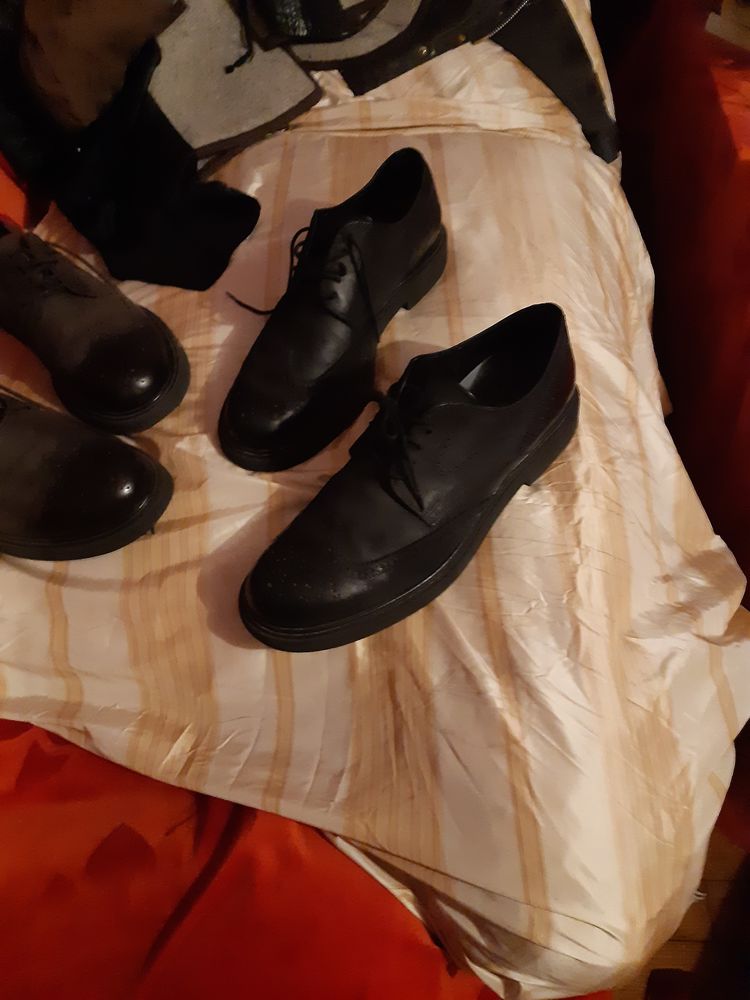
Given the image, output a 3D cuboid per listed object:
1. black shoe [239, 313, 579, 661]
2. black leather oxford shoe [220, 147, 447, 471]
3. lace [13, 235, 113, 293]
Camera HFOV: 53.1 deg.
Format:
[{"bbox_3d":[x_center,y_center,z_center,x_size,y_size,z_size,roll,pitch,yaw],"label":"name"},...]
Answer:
[{"bbox_3d":[0.030,-0.023,0.514,0.300,0.117,0.106,-37,55,-18],"label":"black shoe"},{"bbox_3d":[-0.032,-0.169,0.627,0.104,0.117,0.300,24,62,22],"label":"black leather oxford shoe"},{"bbox_3d":[-0.270,-0.196,0.647,0.080,0.045,0.060,34,65,27],"label":"lace"}]

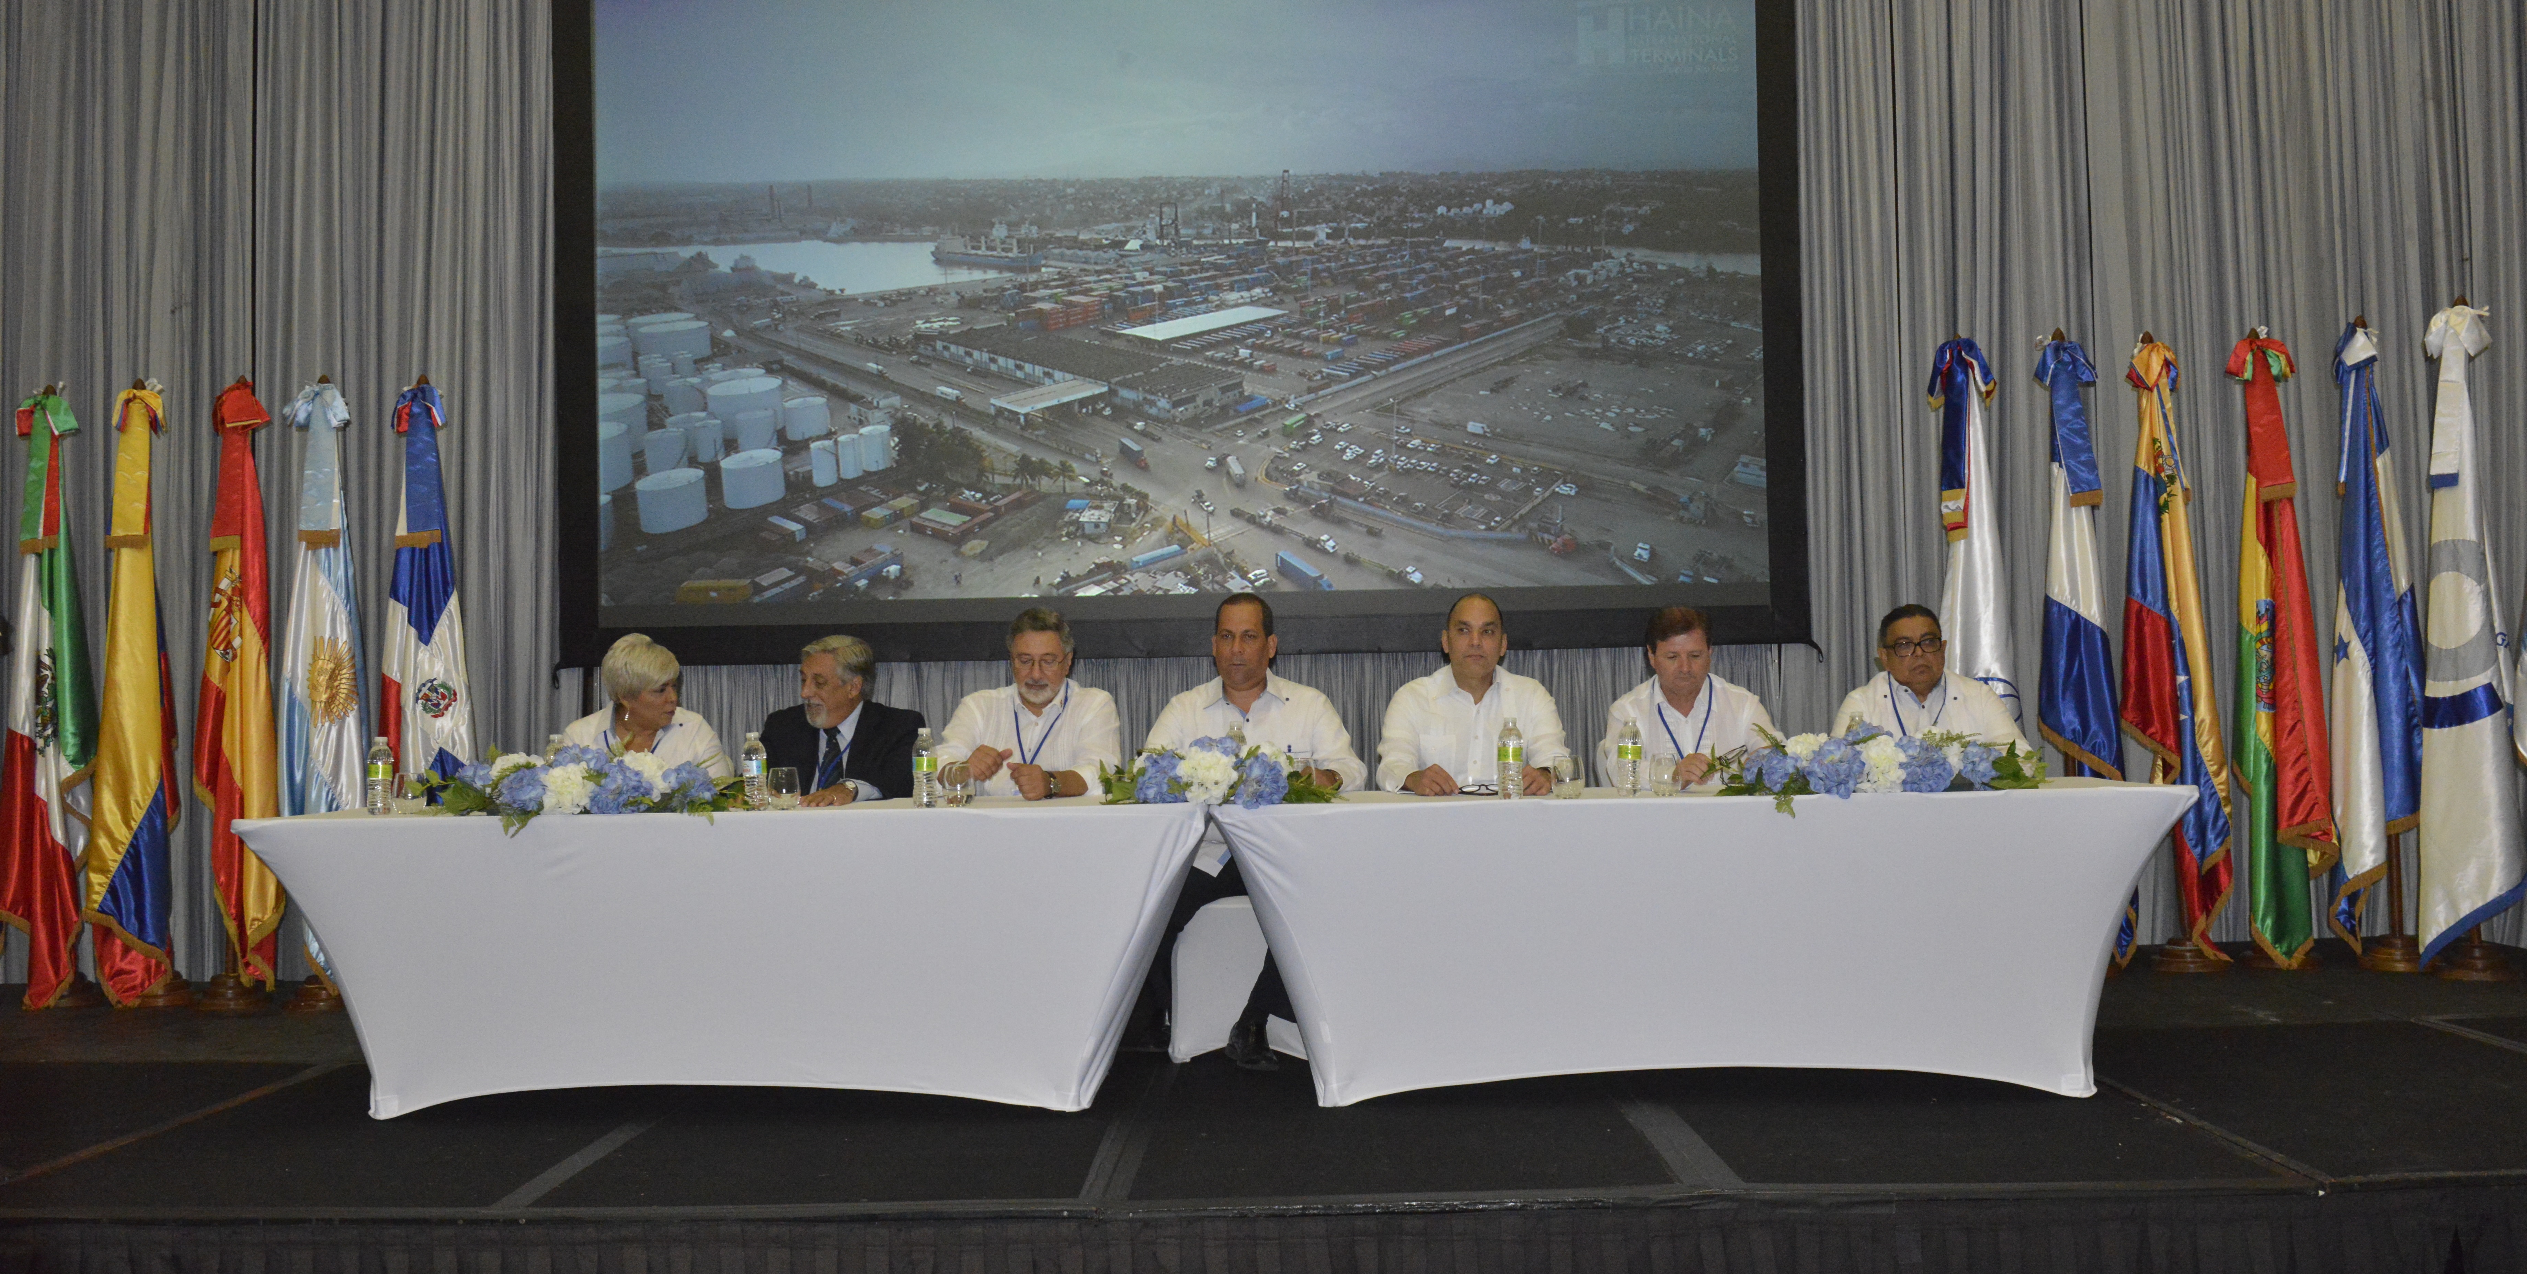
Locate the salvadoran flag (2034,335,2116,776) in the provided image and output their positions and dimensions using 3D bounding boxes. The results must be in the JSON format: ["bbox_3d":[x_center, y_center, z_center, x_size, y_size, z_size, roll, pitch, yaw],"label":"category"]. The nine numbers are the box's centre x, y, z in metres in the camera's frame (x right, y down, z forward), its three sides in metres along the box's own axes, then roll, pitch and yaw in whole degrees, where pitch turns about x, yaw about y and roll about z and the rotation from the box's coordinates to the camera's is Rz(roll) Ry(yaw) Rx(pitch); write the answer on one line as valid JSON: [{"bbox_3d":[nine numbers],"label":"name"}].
[{"bbox_3d":[2.853,0.031,6.873,0.342,2.190,0.280,-1,-2,1],"label":"salvadoran flag"}]

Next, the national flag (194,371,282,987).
[{"bbox_3d":[-3.708,0.162,7.115,0.320,2.201,0.300,-1,-2,1],"label":"national flag"}]

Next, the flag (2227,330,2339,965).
[{"bbox_3d":[3.629,0.032,7.004,0.380,2.265,0.300,-1,-2,1],"label":"flag"}]

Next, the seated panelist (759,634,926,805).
[{"bbox_3d":[-1.208,0.602,5.644,0.560,1.228,0.800,-2,-2,16],"label":"seated panelist"}]

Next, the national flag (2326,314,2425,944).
[{"bbox_3d":[3.850,-0.024,6.827,0.332,2.163,0.280,-1,-2,1],"label":"national flag"}]

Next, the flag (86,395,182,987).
[{"bbox_3d":[-4.066,0.185,7.071,0.358,2.221,0.280,-1,-2,1],"label":"flag"}]

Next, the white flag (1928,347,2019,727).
[{"bbox_3d":[2.487,0.031,6.879,0.349,2.165,0.280,-1,-2,1],"label":"white flag"}]

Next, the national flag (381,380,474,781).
[{"bbox_3d":[-2.940,0.150,6.932,0.343,2.126,0.280,-1,-2,1],"label":"national flag"}]

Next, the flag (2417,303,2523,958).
[{"bbox_3d":[4.063,-0.038,6.633,0.368,2.207,0.300,-1,-2,1],"label":"flag"}]

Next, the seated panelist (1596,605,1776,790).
[{"bbox_3d":[1.213,0.536,5.535,0.550,1.254,0.800,-1,-2,1],"label":"seated panelist"}]

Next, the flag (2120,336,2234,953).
[{"bbox_3d":[3.261,0.025,7.014,0.380,2.212,0.300,-1,-2,1],"label":"flag"}]

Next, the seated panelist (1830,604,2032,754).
[{"bbox_3d":[1.908,0.525,5.518,0.590,1.247,0.800,-1,-2,1],"label":"seated panelist"}]

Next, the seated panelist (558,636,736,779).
[{"bbox_3d":[-1.782,0.606,5.658,0.530,1.246,0.780,-1,-2,-11],"label":"seated panelist"}]

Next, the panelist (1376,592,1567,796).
[{"bbox_3d":[0.602,0.522,5.551,0.560,1.308,0.800,-1,-2,1],"label":"panelist"}]

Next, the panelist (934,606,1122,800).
[{"bbox_3d":[-0.663,0.553,5.608,0.540,1.287,0.720,-1,-2,6],"label":"panelist"}]

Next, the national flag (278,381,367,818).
[{"bbox_3d":[-3.332,0.164,6.958,0.324,2.162,0.270,-1,-2,1],"label":"national flag"}]

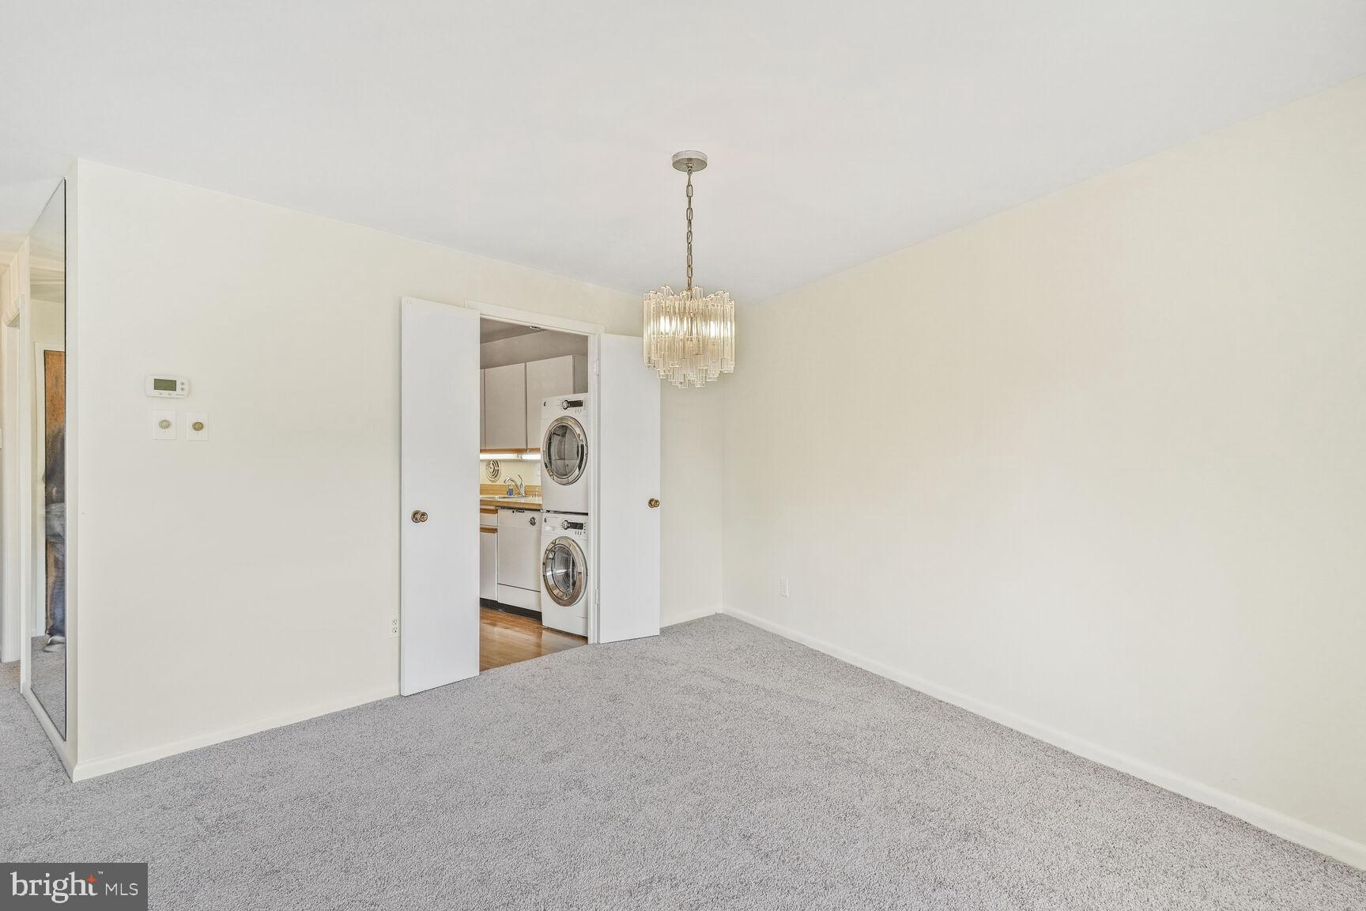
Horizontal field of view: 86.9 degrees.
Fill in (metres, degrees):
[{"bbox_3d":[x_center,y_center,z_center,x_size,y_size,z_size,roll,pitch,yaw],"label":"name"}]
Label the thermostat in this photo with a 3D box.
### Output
[{"bbox_3d":[-2.099,-0.281,2.933,0.030,0.090,0.145,0,0,40],"label":"thermostat"}]

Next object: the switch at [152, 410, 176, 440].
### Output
[{"bbox_3d":[-2.107,-0.123,2.930,0.022,0.119,0.077,0,0,40],"label":"switch"}]

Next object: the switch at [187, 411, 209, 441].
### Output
[{"bbox_3d":[-2.032,-0.120,3.018,0.022,0.119,0.077,0,0,40],"label":"switch"}]

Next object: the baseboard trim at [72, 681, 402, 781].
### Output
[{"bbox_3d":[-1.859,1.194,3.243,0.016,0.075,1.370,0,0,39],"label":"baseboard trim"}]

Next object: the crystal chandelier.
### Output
[{"bbox_3d":[0.023,-0.683,2.700,0.340,0.865,0.340,0,0,0],"label":"crystal chandelier"}]

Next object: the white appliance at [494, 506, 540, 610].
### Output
[{"bbox_3d":[-1.040,0.810,5.690,0.600,0.800,0.600,0,0,42],"label":"white appliance"}]

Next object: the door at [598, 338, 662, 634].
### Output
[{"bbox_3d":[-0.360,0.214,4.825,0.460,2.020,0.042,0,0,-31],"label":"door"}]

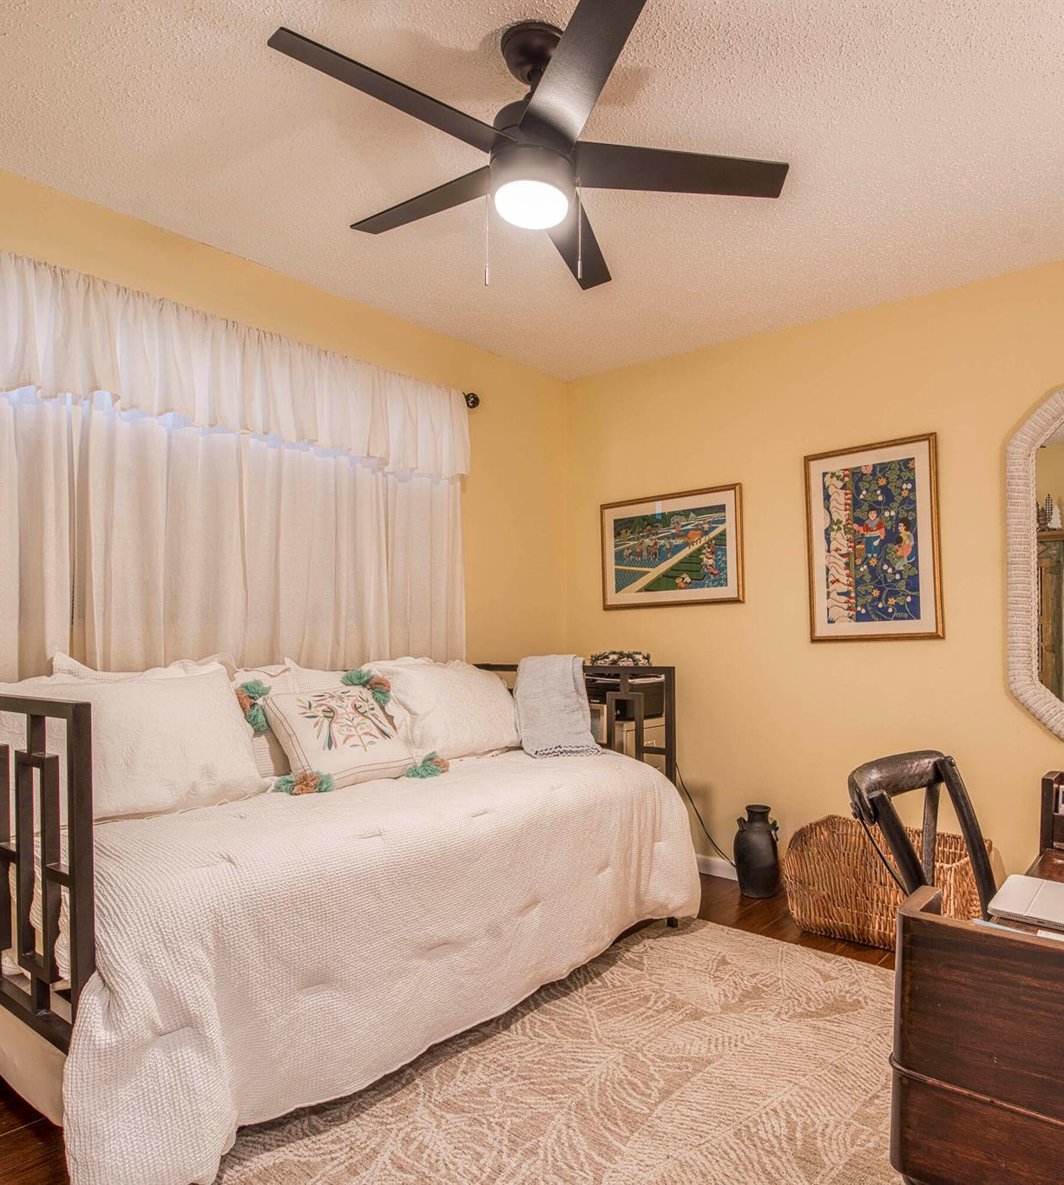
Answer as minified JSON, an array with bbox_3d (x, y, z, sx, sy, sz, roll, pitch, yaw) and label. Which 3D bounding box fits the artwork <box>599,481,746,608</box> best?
[{"bbox_3d":[0.644,-0.196,3.516,0.780,0.535,0.028,-1,-1,41],"label":"artwork"}]

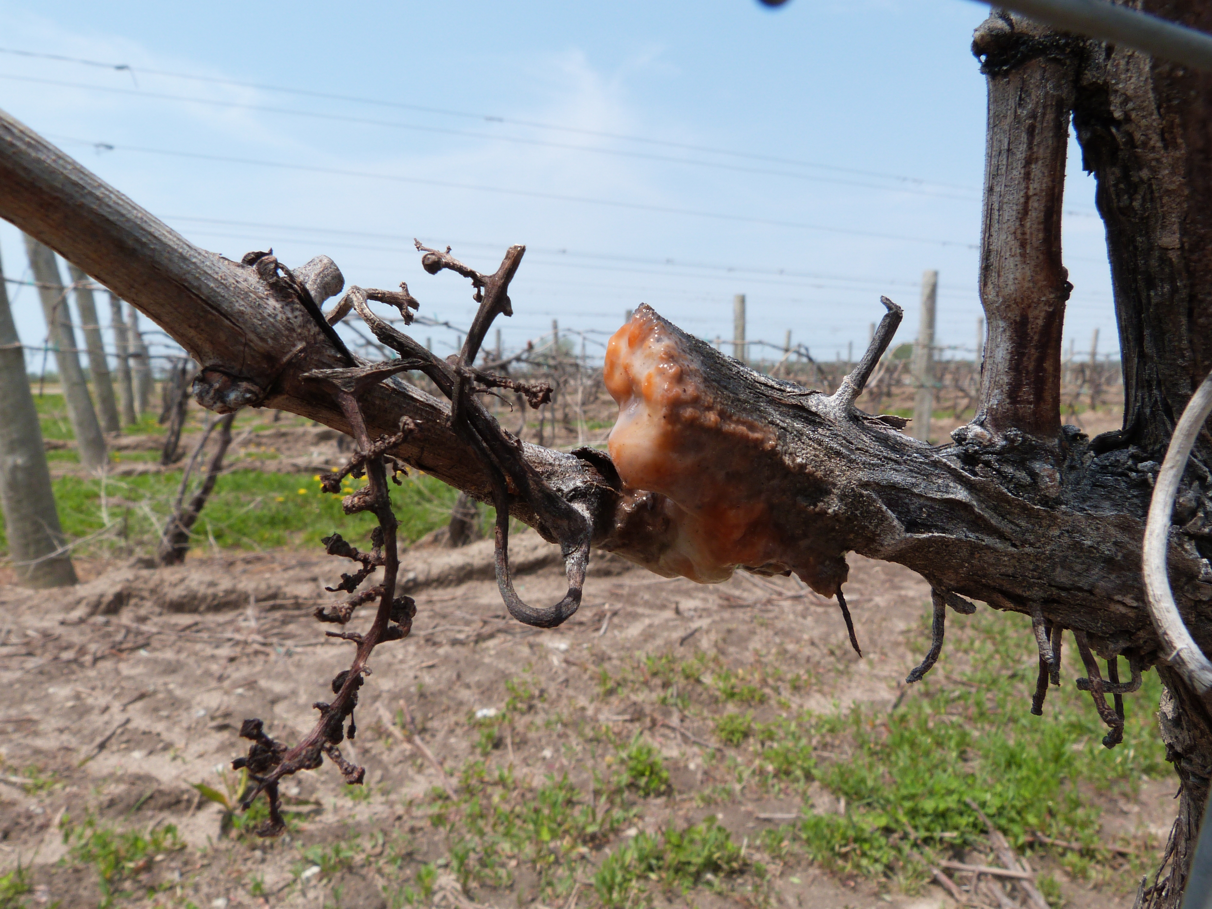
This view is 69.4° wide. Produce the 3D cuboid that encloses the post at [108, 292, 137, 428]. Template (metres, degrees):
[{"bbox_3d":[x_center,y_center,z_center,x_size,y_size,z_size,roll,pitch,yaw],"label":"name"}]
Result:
[{"bbox_3d":[-5.088,-1.051,9.216,0.125,1.460,0.125,-6,7,-28],"label":"post"}]

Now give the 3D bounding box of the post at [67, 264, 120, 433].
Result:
[{"bbox_3d":[-4.090,-0.918,6.985,0.140,1.500,0.140,-11,10,-29],"label":"post"}]

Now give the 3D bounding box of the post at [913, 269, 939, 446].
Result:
[{"bbox_3d":[3.139,-0.951,8.620,0.150,1.750,0.150,4,6,20],"label":"post"}]

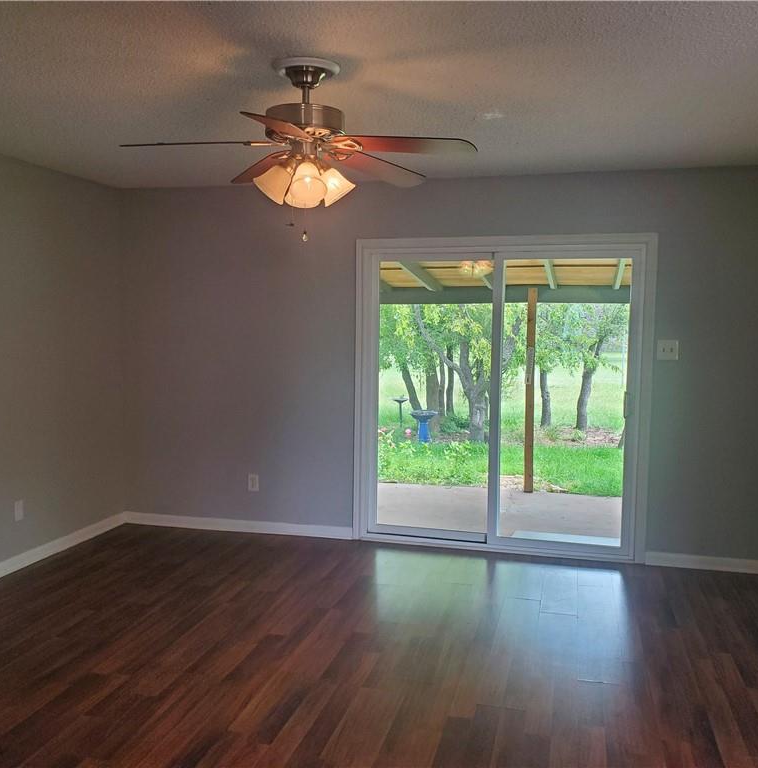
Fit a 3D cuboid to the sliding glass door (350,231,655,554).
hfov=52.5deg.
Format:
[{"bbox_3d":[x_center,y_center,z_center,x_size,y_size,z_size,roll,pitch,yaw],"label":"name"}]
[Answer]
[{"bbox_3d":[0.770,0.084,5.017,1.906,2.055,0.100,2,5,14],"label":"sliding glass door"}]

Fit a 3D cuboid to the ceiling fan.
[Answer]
[{"bbox_3d":[-0.270,-0.895,2.816,1.290,0.518,1.270,2,5,14],"label":"ceiling fan"}]

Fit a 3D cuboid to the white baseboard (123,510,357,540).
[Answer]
[{"bbox_3d":[-1.033,1.010,5.512,1.775,0.090,0.015,2,5,14],"label":"white baseboard"}]

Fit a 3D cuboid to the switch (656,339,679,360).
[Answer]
[{"bbox_3d":[1.769,-0.205,4.703,0.117,0.117,0.015,2,5,14],"label":"switch"}]

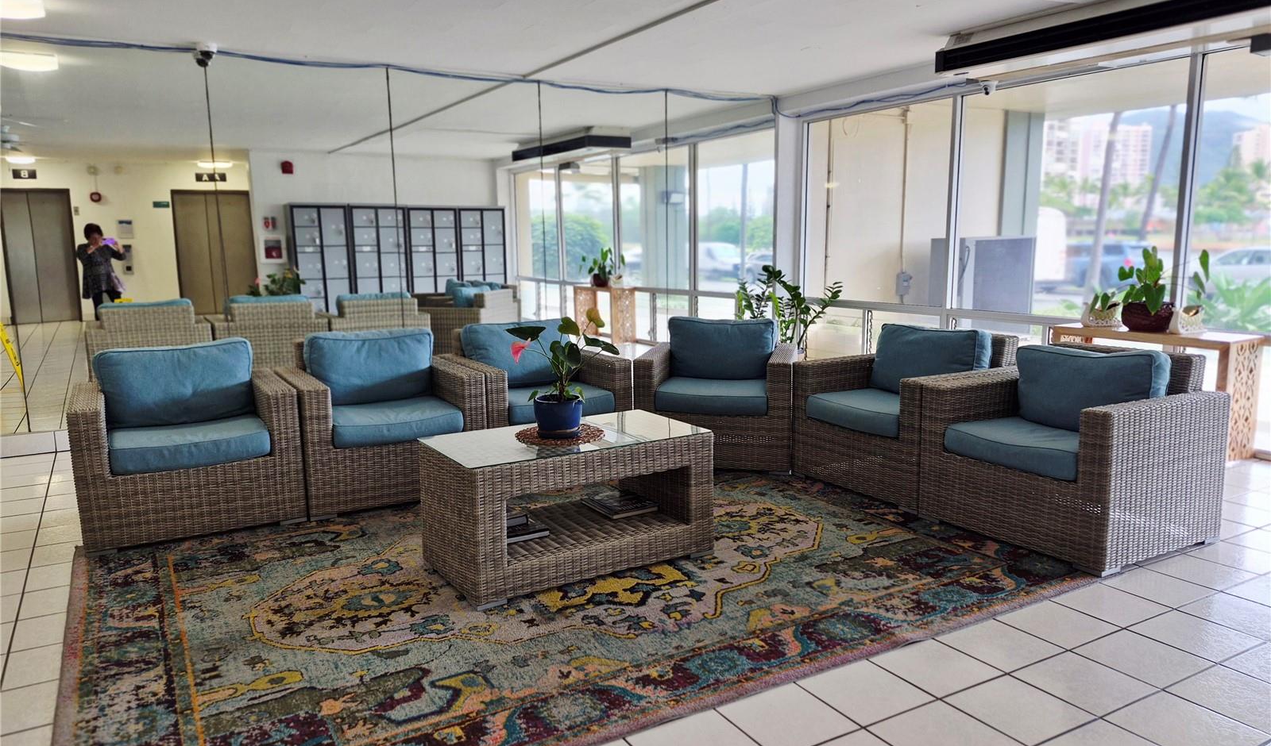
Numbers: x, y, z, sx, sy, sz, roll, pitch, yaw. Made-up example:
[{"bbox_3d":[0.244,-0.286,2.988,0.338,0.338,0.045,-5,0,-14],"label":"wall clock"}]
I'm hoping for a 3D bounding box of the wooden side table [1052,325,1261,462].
[{"bbox_3d":[3.387,0.091,5.604,0.347,0.729,1.178,-6,10,-28],"label":"wooden side table"}]

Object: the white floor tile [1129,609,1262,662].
[{"bbox_3d":[1.905,0.900,2.878,0.299,0.010,0.299,-5,10,-28],"label":"white floor tile"}]

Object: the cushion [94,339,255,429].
[{"bbox_3d":[-2.407,0.049,4.456,0.703,0.436,0.188,-5,0,-28],"label":"cushion"}]

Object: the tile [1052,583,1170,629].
[{"bbox_3d":[1.840,0.902,3.275,0.309,0.010,0.300,-6,11,-31],"label":"tile"}]

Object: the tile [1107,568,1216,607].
[{"bbox_3d":[2.048,0.844,3.303,0.302,0.012,0.302,-6,10,-29],"label":"tile"}]

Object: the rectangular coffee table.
[{"bbox_3d":[-0.280,0.536,3.649,1.079,0.540,0.624,-5,10,-28],"label":"rectangular coffee table"}]

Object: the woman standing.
[{"bbox_3d":[-7.330,-1.154,11.577,0.469,1.663,0.347,-8,12,-39],"label":"woman standing"}]

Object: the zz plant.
[{"bbox_3d":[1.487,-0.433,7.962,0.842,1.129,0.812,-5,10,-28],"label":"zz plant"}]

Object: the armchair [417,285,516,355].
[{"bbox_3d":[-1.910,-0.510,9.611,0.868,0.826,0.946,2,9,17],"label":"armchair"}]

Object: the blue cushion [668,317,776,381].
[{"bbox_3d":[0.581,-0.161,5.558,0.673,0.408,0.194,1,0,13],"label":"blue cushion"}]

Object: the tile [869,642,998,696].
[{"bbox_3d":[0.966,0.951,2.716,0.302,0.012,0.302,-6,10,-29],"label":"tile"}]

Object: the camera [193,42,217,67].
[{"bbox_3d":[-2.966,-2.225,5.853,0.142,0.129,0.138,-6,11,-31],"label":"camera"}]

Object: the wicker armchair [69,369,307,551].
[{"bbox_3d":[-2.314,0.336,4.415,0.955,0.833,0.804,-6,11,-28],"label":"wicker armchair"}]

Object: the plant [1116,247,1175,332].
[{"bbox_3d":[3.432,-0.569,5.690,0.325,0.545,0.314,-6,11,-28],"label":"plant"}]

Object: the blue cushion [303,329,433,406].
[{"bbox_3d":[-1.545,-0.035,4.936,0.693,0.436,0.188,-5,0,-28],"label":"blue cushion"}]

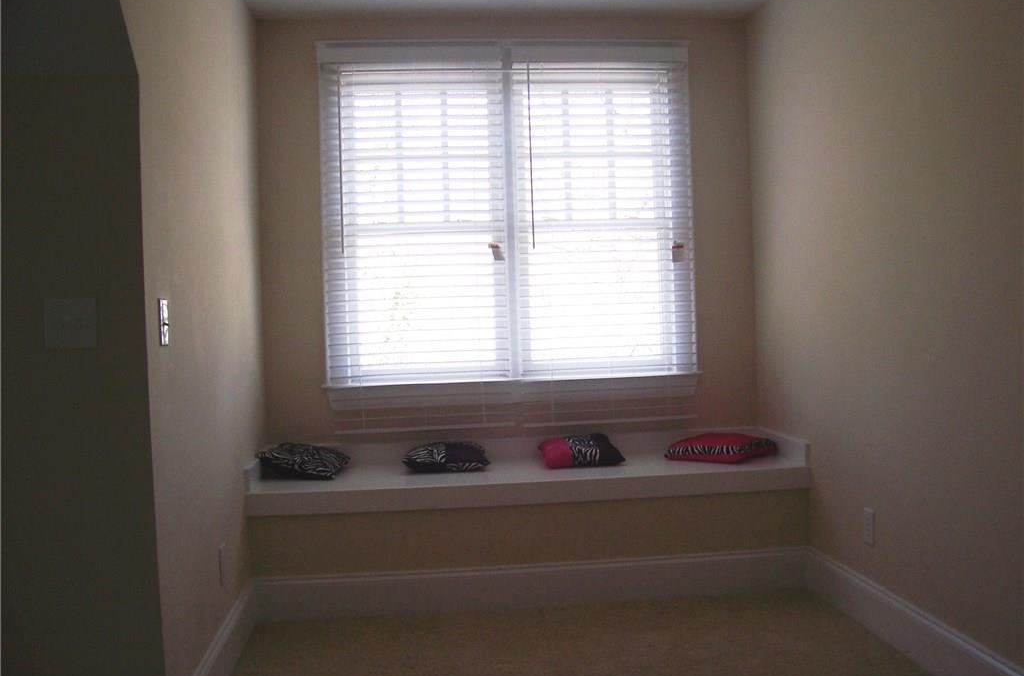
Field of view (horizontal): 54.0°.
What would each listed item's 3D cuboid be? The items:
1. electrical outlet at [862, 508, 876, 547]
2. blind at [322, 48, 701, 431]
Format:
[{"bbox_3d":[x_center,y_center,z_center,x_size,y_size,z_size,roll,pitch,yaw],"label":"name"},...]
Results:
[{"bbox_3d":[1.150,0.609,3.235,0.012,0.116,0.072,-2,1,-6],"label":"electrical outlet"},{"bbox_3d":[0.001,-0.427,4.142,1.519,1.569,0.110,-2,1,-6],"label":"blind"}]

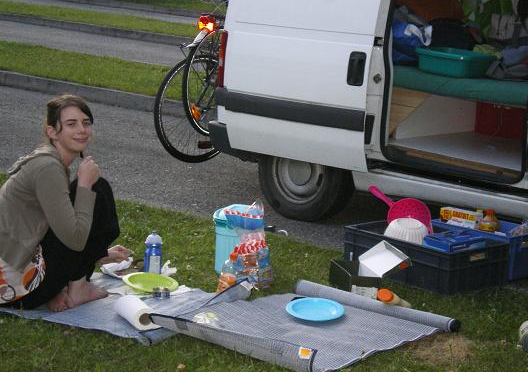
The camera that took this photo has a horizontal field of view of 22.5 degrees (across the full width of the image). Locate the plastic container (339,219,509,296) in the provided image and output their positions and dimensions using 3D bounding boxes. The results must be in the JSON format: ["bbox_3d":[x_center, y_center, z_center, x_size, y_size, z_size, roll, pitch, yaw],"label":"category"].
[{"bbox_3d":[0.729,0.316,6.002,0.410,0.190,0.610,-7,15,-43],"label":"plastic container"}]

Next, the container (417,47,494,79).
[{"bbox_3d":[0.999,-0.639,6.917,0.290,0.115,0.370,-5,13,-36],"label":"container"}]

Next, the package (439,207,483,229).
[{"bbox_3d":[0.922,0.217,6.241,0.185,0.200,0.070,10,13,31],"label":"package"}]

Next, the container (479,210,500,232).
[{"bbox_3d":[1.053,0.227,6.197,0.080,0.230,0.080,3,11,0],"label":"container"}]

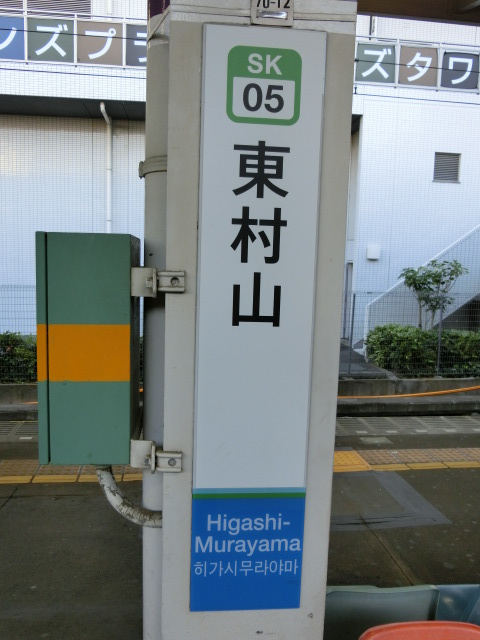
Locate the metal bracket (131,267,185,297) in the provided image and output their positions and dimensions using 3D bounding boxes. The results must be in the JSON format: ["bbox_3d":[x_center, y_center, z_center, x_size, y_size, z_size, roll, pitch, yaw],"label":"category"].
[{"bbox_3d":[-0.137,-0.061,0.897,0.090,0.049,0.038,1,7,-5],"label":"metal bracket"}]

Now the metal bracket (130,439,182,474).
[{"bbox_3d":[-0.144,0.238,0.932,0.089,0.052,0.038,1,7,-5],"label":"metal bracket"}]

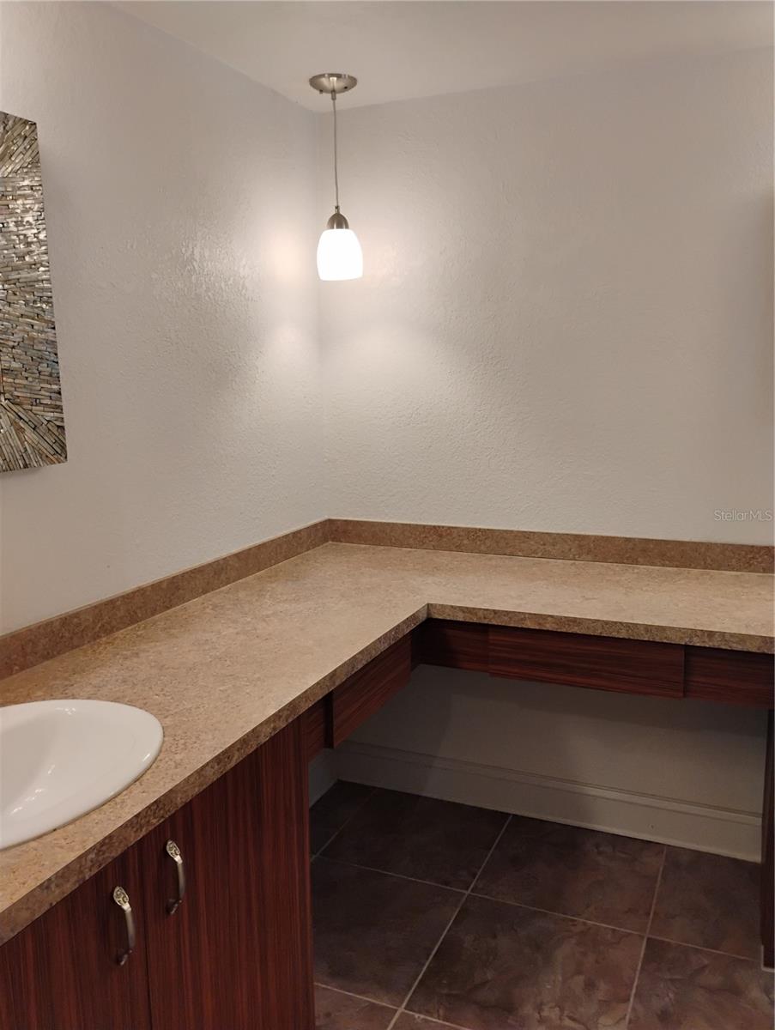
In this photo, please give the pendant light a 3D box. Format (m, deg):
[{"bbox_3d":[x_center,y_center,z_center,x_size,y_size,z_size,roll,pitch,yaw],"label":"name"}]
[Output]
[{"bbox_3d":[-0.141,-0.924,2.309,0.129,0.518,0.129,-1,9,0],"label":"pendant light"}]

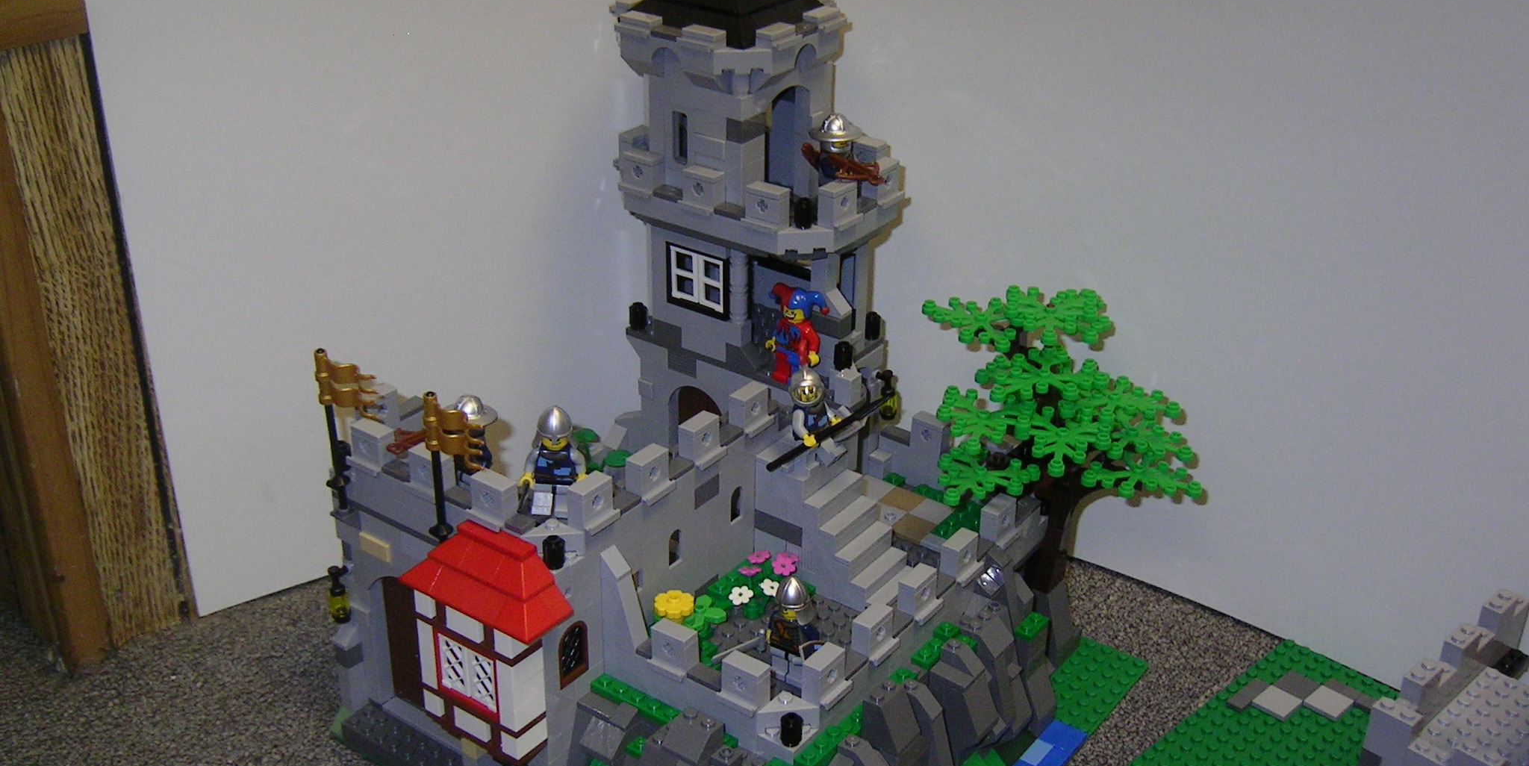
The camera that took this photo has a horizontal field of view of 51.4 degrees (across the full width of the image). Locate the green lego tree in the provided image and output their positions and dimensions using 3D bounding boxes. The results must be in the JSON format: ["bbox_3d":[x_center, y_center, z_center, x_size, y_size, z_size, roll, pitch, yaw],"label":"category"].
[{"bbox_3d":[0.127,0.031,0.699,0.122,0.138,0.085,19,31,32],"label":"green lego tree"}]

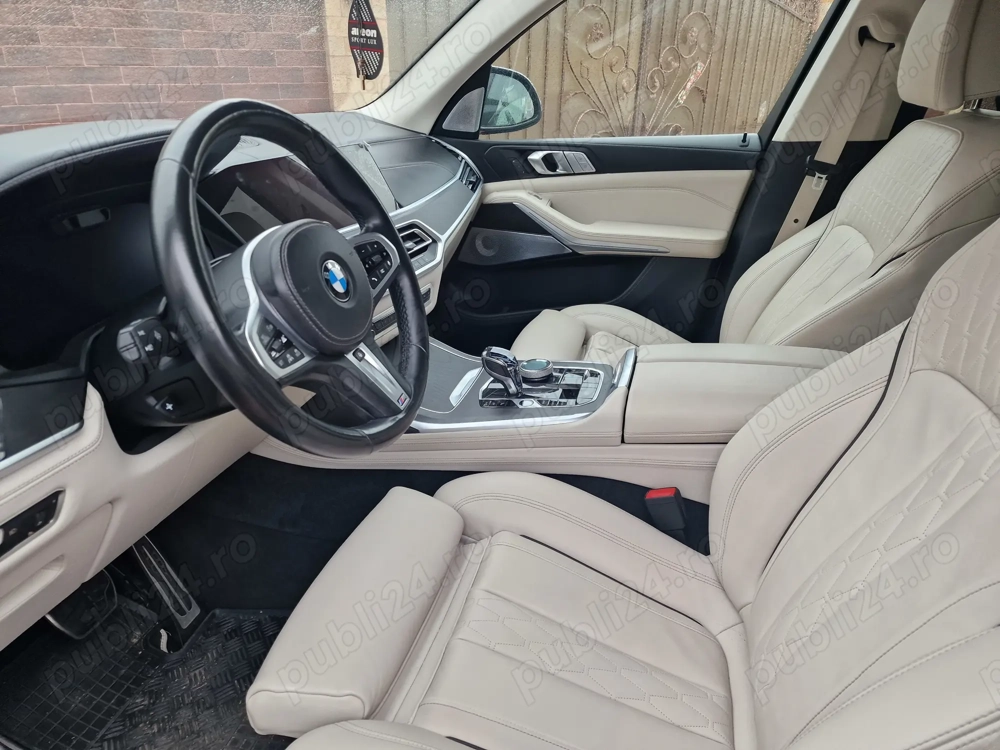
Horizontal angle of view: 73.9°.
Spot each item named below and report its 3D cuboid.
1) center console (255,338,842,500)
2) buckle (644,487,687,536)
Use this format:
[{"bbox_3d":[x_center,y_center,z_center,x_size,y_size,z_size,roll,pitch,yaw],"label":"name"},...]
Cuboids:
[{"bbox_3d":[0.073,0.040,1.126,0.900,0.195,0.280,4,26,6],"label":"center console"},{"bbox_3d":[0.242,0.194,0.952,0.041,0.064,0.026,-14,20,30],"label":"buckle"}]

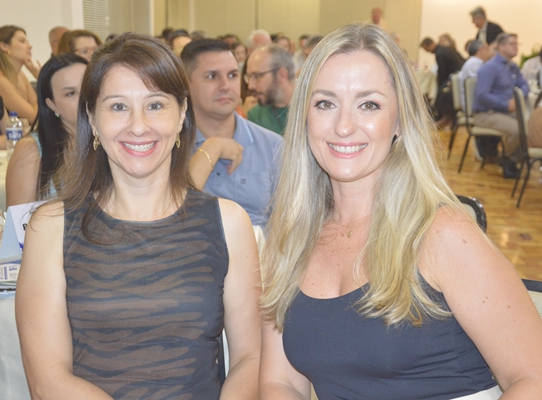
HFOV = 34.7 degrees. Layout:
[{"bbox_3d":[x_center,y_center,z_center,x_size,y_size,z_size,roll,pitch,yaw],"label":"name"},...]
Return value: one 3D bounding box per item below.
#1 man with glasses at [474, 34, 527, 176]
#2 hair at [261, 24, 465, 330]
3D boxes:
[{"bbox_3d":[2.239,-0.879,8.027,0.660,1.310,0.520,9,14,39],"label":"man with glasses"},{"bbox_3d":[0.145,-0.047,1.366,0.305,0.450,0.250,2,11,12],"label":"hair"}]

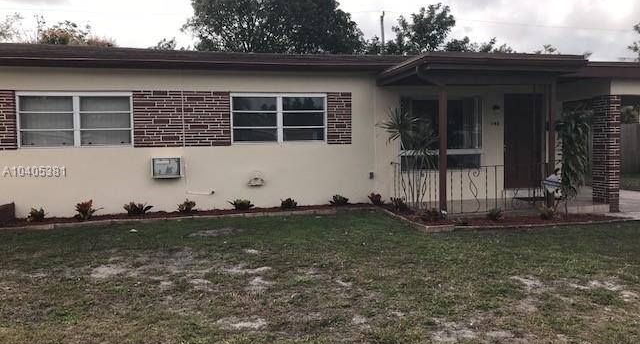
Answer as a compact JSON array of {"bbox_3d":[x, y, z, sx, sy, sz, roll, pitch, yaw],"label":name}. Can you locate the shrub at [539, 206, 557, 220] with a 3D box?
[{"bbox_3d":[3.839,0.699,8.717,0.303,0.224,0.288,-2,3,-14],"label":"shrub"}]

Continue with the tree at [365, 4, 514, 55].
[{"bbox_3d":[6.301,-4.473,27.229,7.614,8.331,6.500,-2,3,-14],"label":"tree"}]

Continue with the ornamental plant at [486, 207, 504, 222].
[{"bbox_3d":[2.890,0.700,8.526,0.288,0.219,0.274,-2,3,-14],"label":"ornamental plant"}]

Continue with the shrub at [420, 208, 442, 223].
[{"bbox_3d":[1.787,0.697,8.296,0.337,0.198,0.320,-1,3,0],"label":"shrub"}]

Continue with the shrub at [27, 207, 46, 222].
[{"bbox_3d":[-4.765,0.716,8.718,0.311,0.240,0.296,-2,3,-14],"label":"shrub"}]

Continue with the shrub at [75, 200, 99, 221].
[{"bbox_3d":[-4.010,0.660,8.929,0.414,0.320,0.393,-2,3,-14],"label":"shrub"}]

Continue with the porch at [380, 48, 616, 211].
[{"bbox_3d":[3.329,-0.653,9.965,3.850,2.780,2.200,-2,3,-14],"label":"porch"}]

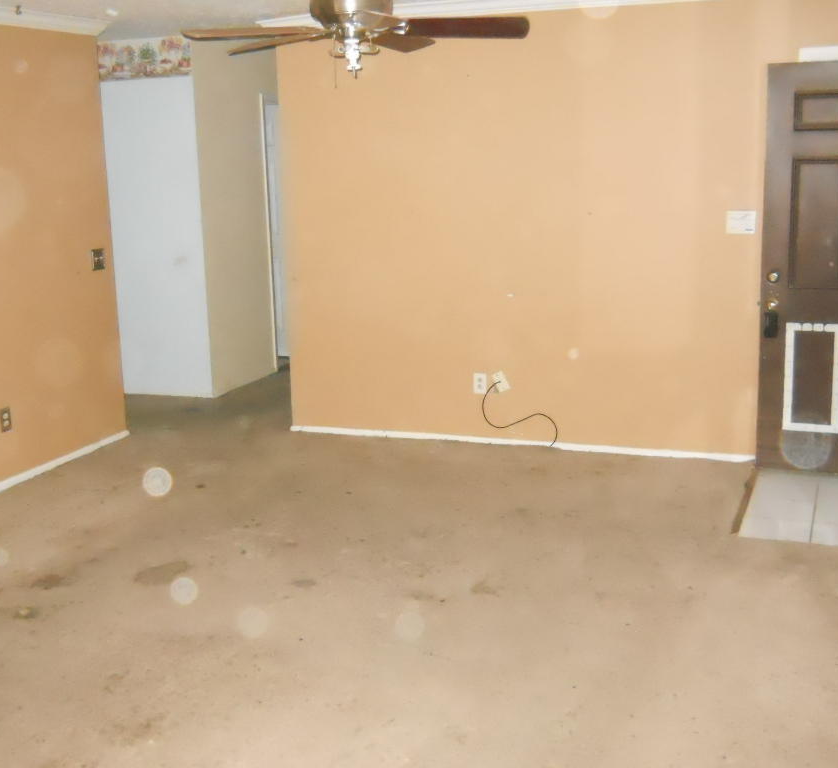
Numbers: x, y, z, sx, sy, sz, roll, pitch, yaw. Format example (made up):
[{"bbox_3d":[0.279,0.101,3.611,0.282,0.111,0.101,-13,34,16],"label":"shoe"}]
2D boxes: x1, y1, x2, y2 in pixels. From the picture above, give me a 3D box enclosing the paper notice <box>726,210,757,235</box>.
[{"bbox_3d":[1.656,-0.829,5.617,0.149,0.117,0.006,3,12,19],"label":"paper notice"}]

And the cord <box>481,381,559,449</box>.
[{"bbox_3d":[0.562,0.172,6.182,0.433,0.364,0.050,3,12,19],"label":"cord"}]

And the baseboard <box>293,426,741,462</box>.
[{"bbox_3d":[0.511,0.338,6.252,2.742,0.042,0.016,3,12,19],"label":"baseboard"}]

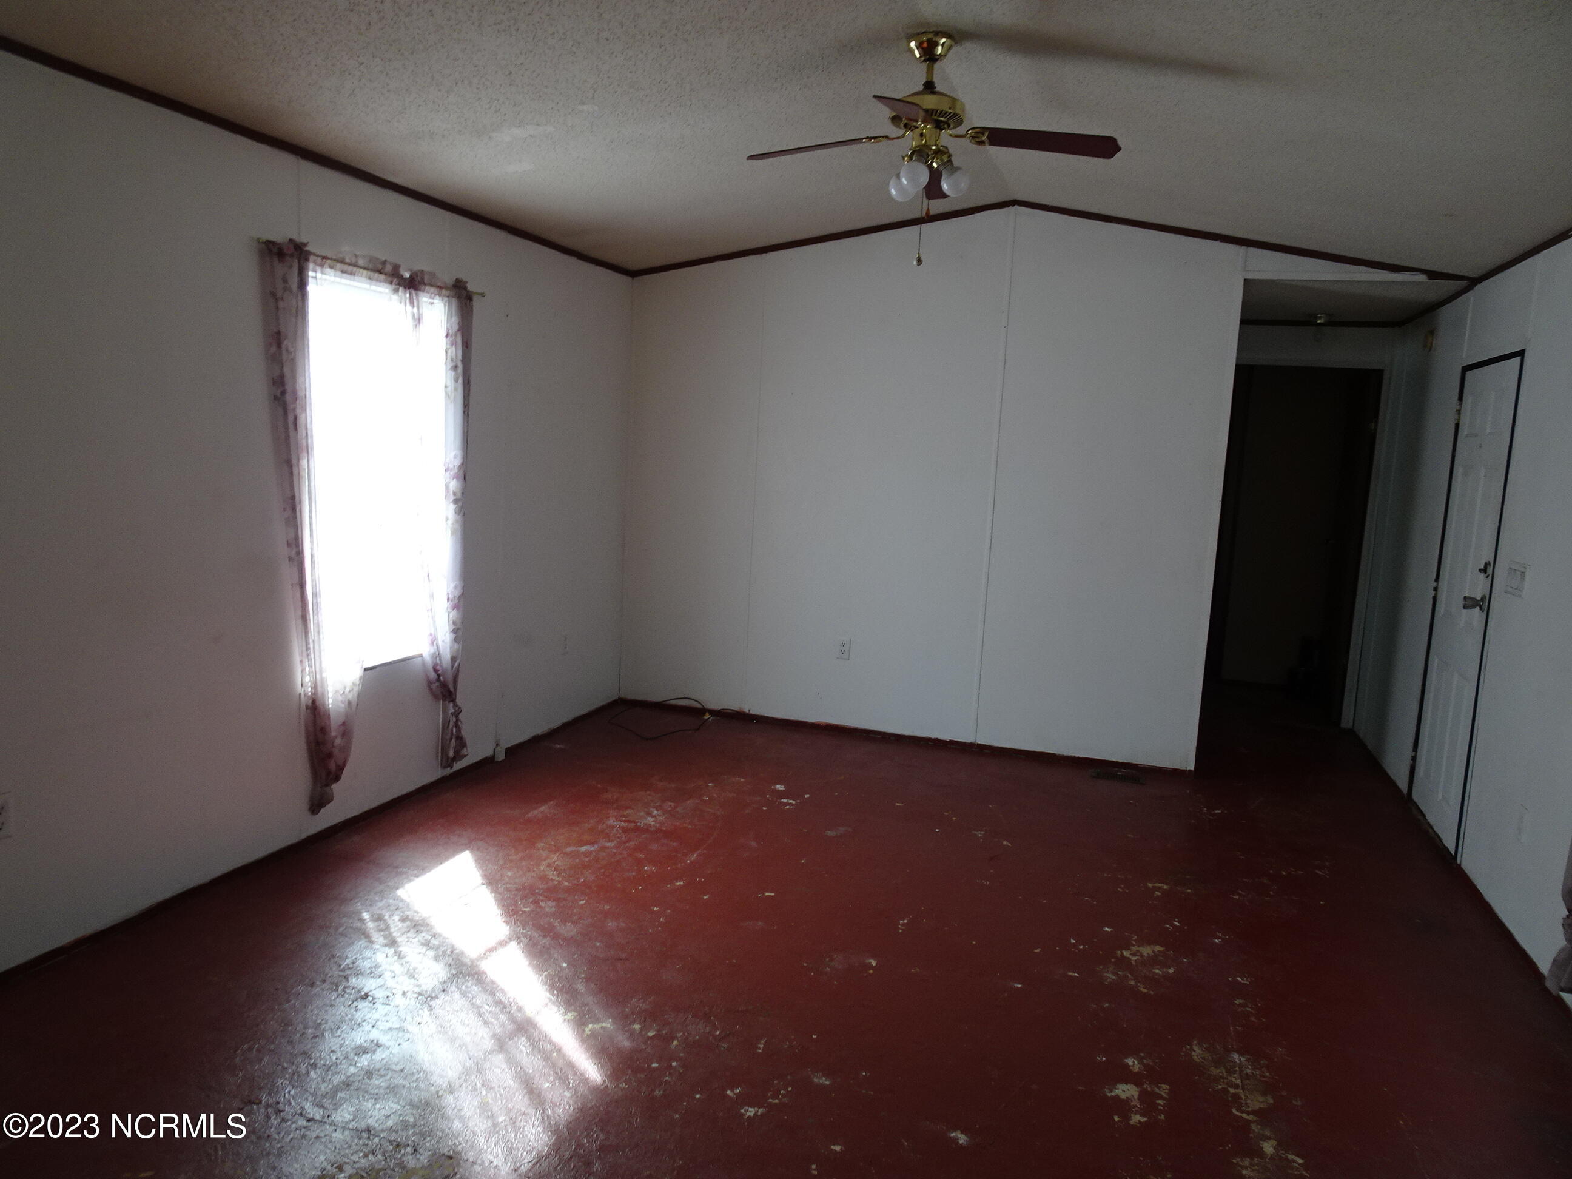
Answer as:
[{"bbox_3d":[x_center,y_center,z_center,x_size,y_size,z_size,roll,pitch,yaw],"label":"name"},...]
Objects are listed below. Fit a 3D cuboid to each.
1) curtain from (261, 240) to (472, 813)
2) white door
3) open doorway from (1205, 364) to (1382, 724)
[{"bbox_3d":[-1.479,-0.179,4.011,0.110,1.955,1.088,5,8,18],"label":"curtain"},{"bbox_3d":[2.782,0.042,4.461,0.055,1.904,0.801,5,8,18],"label":"white door"},{"bbox_3d":[2.910,-0.252,6.338,0.776,2.033,0.110,5,8,18],"label":"open doorway"}]

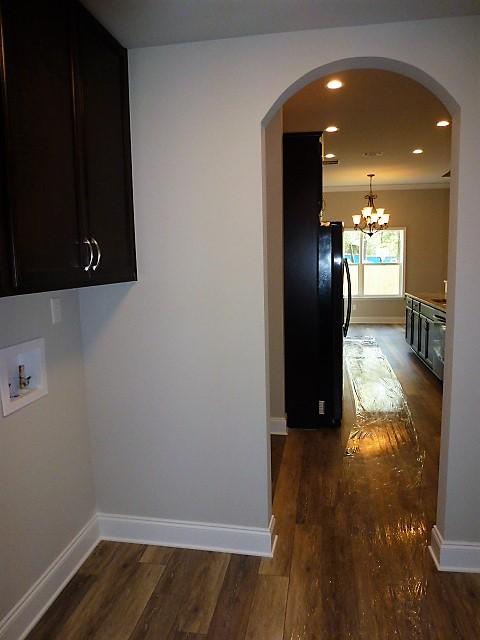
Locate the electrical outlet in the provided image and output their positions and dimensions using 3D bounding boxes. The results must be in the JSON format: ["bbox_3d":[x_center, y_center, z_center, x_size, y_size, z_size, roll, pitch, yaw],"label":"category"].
[{"bbox_3d":[-0.828,-0.040,2.006,0.010,0.116,0.073,0,8,10],"label":"electrical outlet"}]

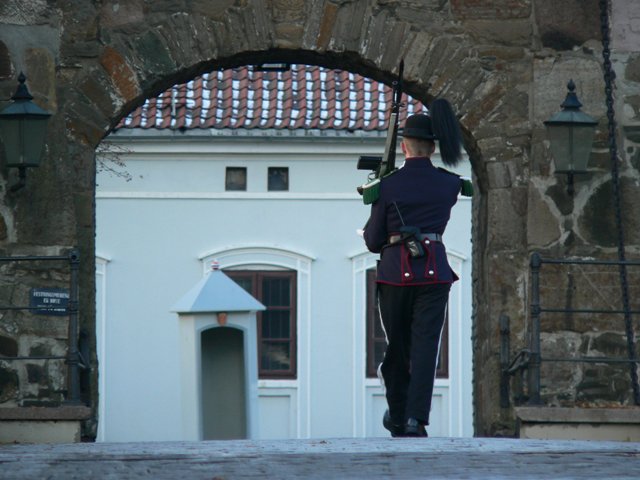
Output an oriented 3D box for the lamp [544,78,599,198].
[{"bbox_3d":[1.602,-0.653,45.700,0.345,0.730,0.370,0,-1,0],"label":"lamp"}]

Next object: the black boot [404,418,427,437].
[{"bbox_3d":[0.556,1.081,41.350,0.120,0.125,0.295,0,-1,10],"label":"black boot"}]

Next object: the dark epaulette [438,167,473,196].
[{"bbox_3d":[0.776,-0.336,41.250,0.200,0.165,0.130,0,-1,-9],"label":"dark epaulette"}]

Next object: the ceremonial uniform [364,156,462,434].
[{"bbox_3d":[0.543,0.319,41.200,0.580,1.610,0.480,0,-1,-10],"label":"ceremonial uniform"}]

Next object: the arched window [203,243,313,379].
[{"bbox_3d":[-0.907,1.050,102.500,1.620,1.920,0.200,0,-1,0],"label":"arched window"}]

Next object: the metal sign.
[{"bbox_3d":[-1.722,0.402,46.100,0.280,0.175,0.020,2,-1,0],"label":"metal sign"}]

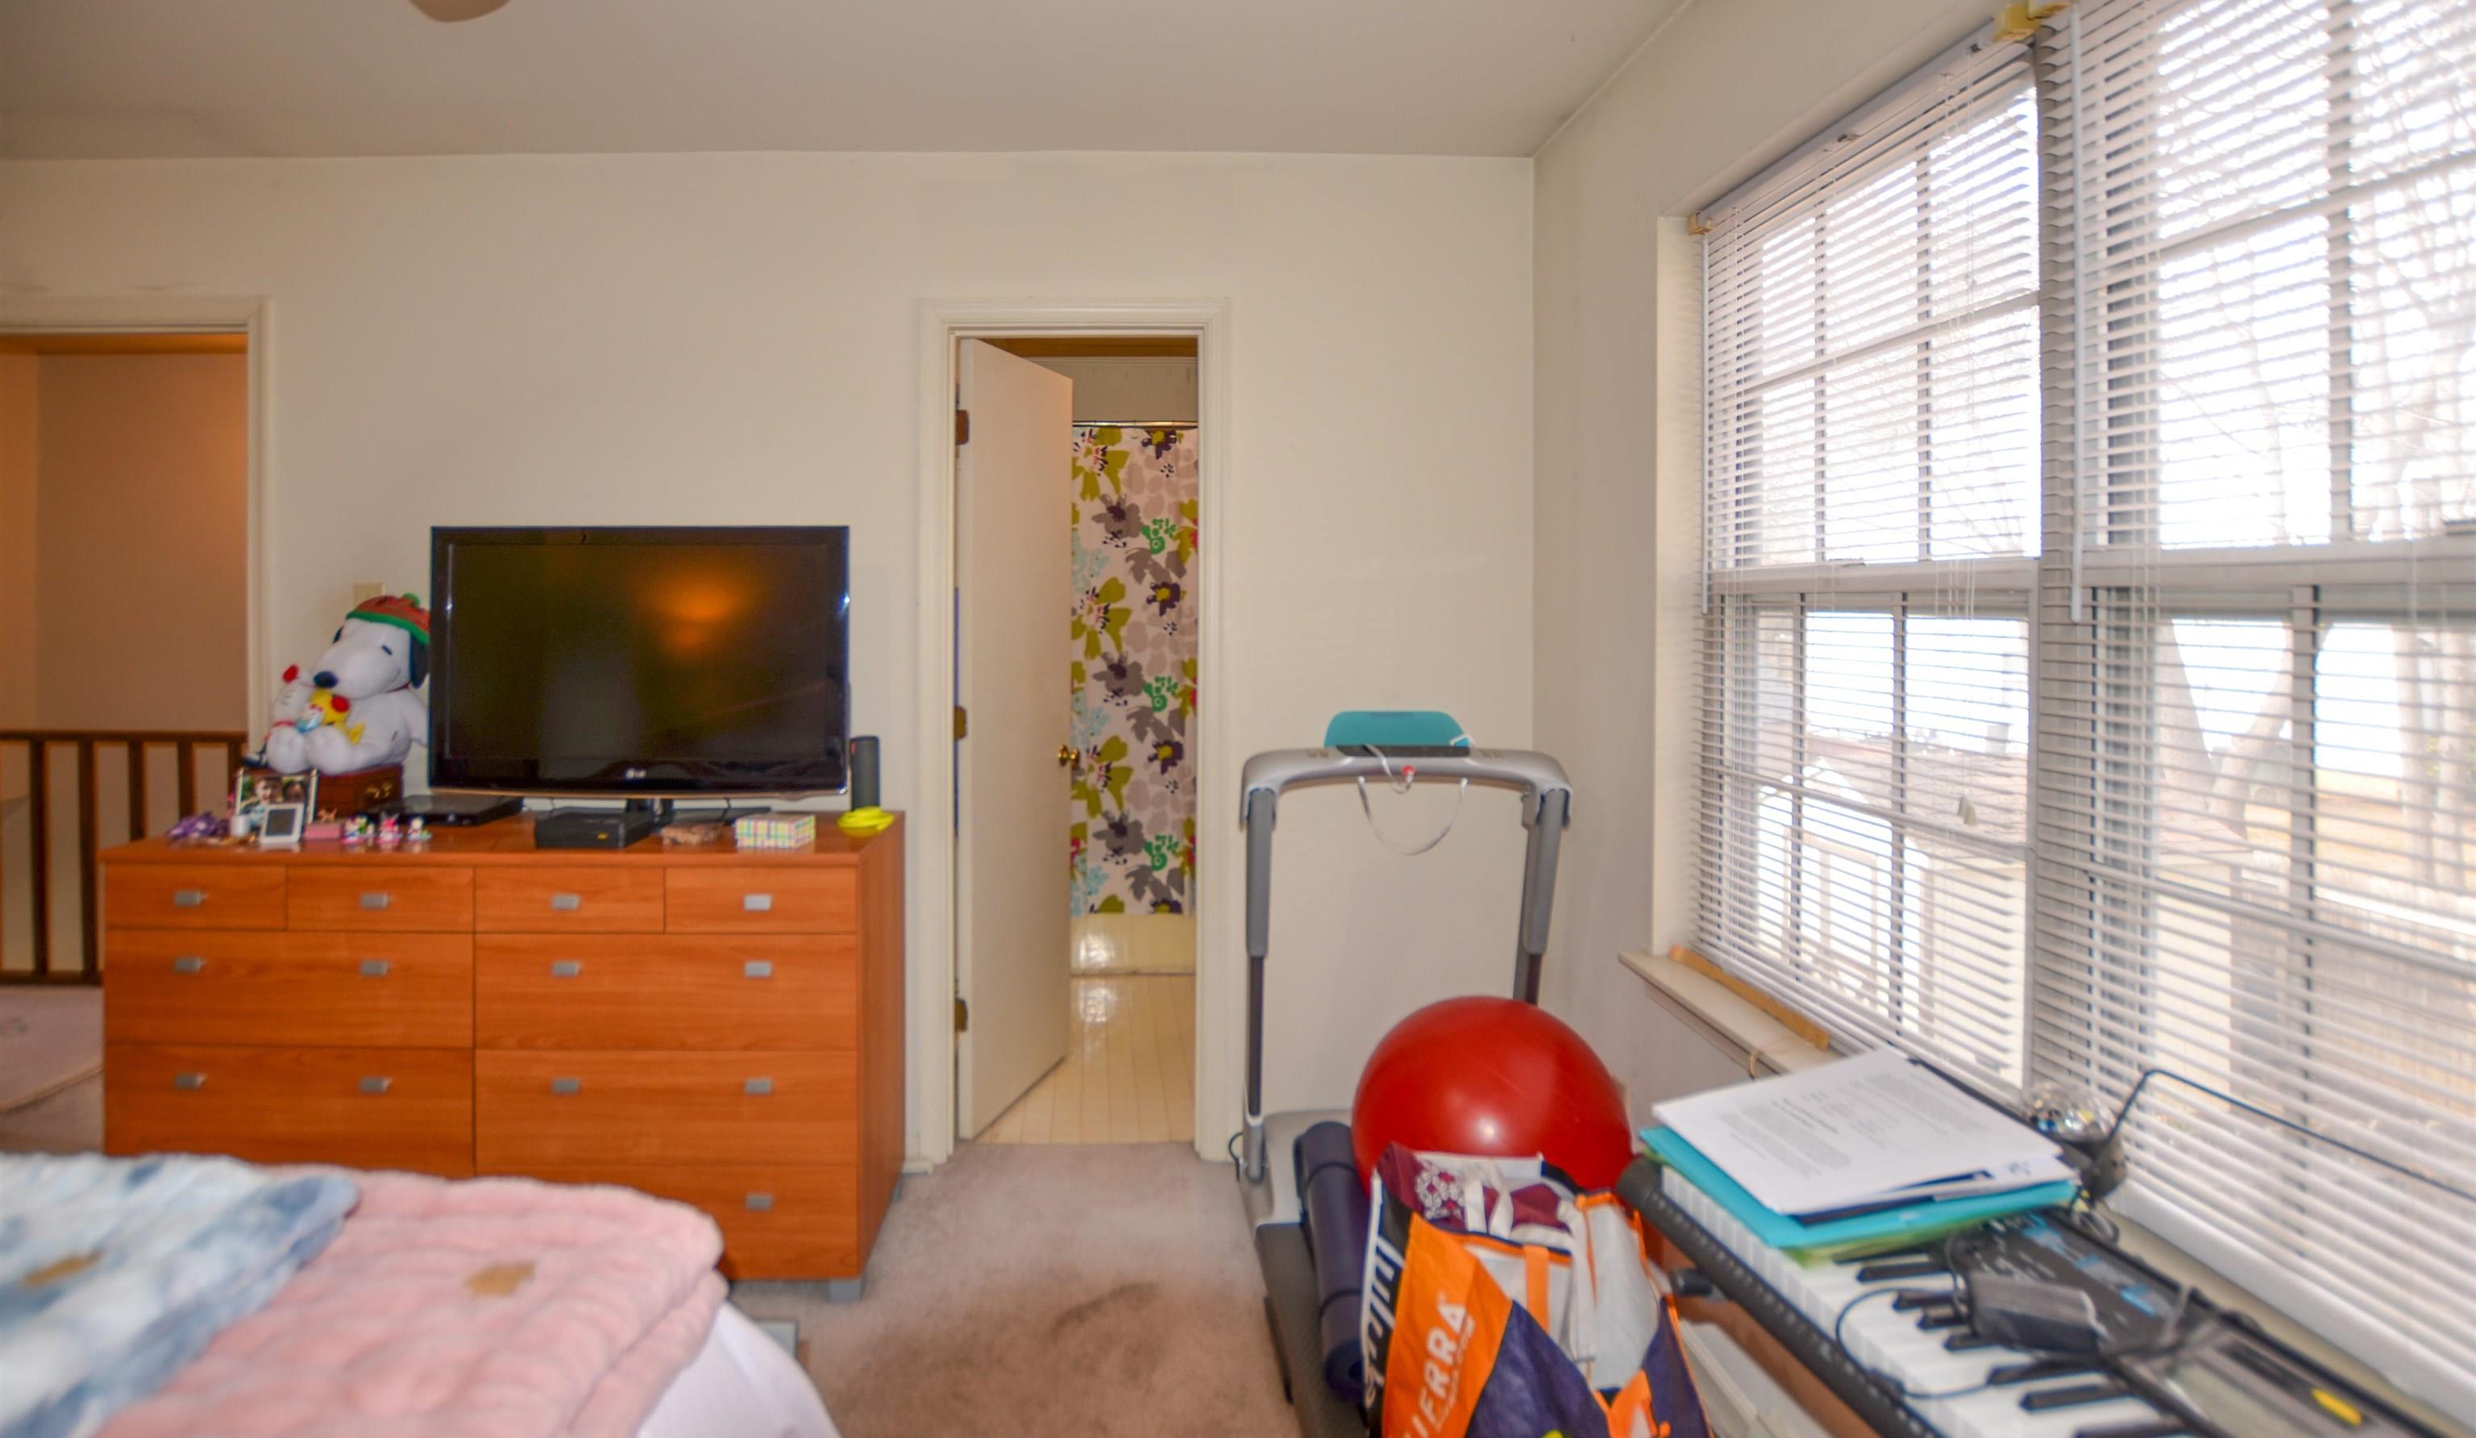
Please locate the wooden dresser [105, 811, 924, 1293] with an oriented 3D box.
[{"bbox_3d":[-1.585,0.735,2.350,1.510,0.930,0.430,0,3,-3],"label":"wooden dresser"}]

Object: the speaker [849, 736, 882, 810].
[{"bbox_3d":[-0.871,0.134,2.410,0.070,0.178,0.070,1,4,21],"label":"speaker"}]

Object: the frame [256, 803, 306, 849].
[{"bbox_3d":[-2.013,0.223,2.170,0.082,0.085,0.030,0,-8,-2],"label":"frame"}]

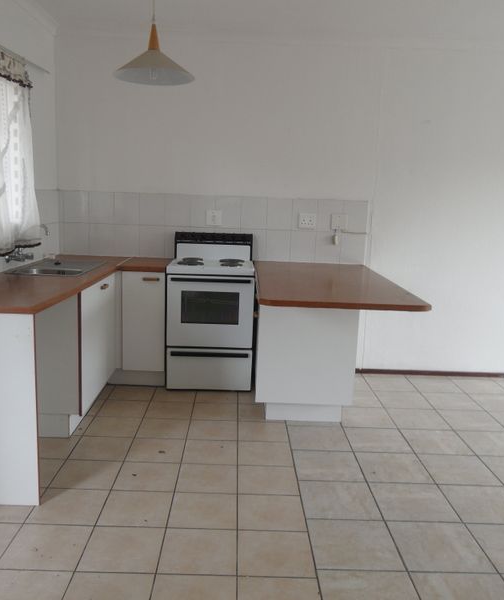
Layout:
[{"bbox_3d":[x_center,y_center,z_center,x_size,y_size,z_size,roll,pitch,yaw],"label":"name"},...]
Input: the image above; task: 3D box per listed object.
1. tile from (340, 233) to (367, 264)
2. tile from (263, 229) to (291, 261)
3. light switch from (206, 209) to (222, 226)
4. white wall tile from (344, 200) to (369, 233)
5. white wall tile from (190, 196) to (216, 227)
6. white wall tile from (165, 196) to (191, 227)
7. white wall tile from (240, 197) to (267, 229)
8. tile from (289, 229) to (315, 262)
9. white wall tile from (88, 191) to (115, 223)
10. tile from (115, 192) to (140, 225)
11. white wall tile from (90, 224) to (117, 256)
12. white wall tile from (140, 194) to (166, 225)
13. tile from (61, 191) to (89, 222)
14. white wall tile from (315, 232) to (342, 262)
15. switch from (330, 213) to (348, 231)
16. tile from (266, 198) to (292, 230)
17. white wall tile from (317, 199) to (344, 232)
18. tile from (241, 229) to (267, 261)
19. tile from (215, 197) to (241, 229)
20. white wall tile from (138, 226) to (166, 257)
[{"bbox_3d":[0.821,-0.414,4.524,0.200,0.250,0.010,2,10,-2],"label":"tile"},{"bbox_3d":[0.214,-0.434,4.500,0.200,0.250,0.010,2,10,-2],"label":"tile"},{"bbox_3d":[-0.305,-0.663,4.472,0.122,0.120,0.015,2,9,-1],"label":"light switch"},{"bbox_3d":[0.830,-0.665,4.482,0.200,0.250,0.010,2,10,-2],"label":"white wall tile"},{"bbox_3d":[-0.389,-0.709,4.469,0.200,0.250,0.010,2,9,-1],"label":"white wall tile"},{"bbox_3d":[-0.592,-0.716,4.465,0.200,0.250,0.010,2,9,-1],"label":"white wall tile"},{"bbox_3d":[0.019,-0.697,4.477,0.200,0.250,0.010,2,9,-1],"label":"white wall tile"},{"bbox_3d":[0.416,-0.427,4.508,0.200,0.250,0.010,2,10,-2],"label":"tile"},{"bbox_3d":[-1.192,-0.730,4.401,0.200,0.250,0.010,2,10,-2],"label":"white wall tile"},{"bbox_3d":[-0.999,-0.728,4.456,0.200,0.250,0.010,2,9,-1],"label":"tile"},{"bbox_3d":[-1.212,-0.486,4.494,0.200,0.250,0.010,2,9,-1],"label":"white wall tile"},{"bbox_3d":[-0.796,-0.722,4.460,0.200,0.250,0.010,2,9,-1],"label":"white wall tile"},{"bbox_3d":[-1.403,-0.737,4.393,0.205,0.250,0.010,2,10,-2],"label":"tile"},{"bbox_3d":[0.618,-0.421,4.516,0.200,0.250,0.010,2,10,-2],"label":"white wall tile"},{"bbox_3d":[0.713,-0.628,4.471,0.122,0.120,0.015,2,10,-2],"label":"switch"},{"bbox_3d":[0.222,-0.690,4.481,0.200,0.250,0.010,2,9,-1],"label":"tile"},{"bbox_3d":[0.629,-0.677,4.490,0.200,0.250,0.010,2,9,-1],"label":"white wall tile"},{"bbox_3d":[0.009,-0.448,4.519,0.200,0.250,0.010,2,9,-1],"label":"tile"},{"bbox_3d":[-0.185,-0.703,4.473,0.200,0.250,0.010,2,9,-1],"label":"tile"},{"bbox_3d":[-0.797,-0.466,4.460,0.200,0.250,0.010,2,10,-2],"label":"white wall tile"}]

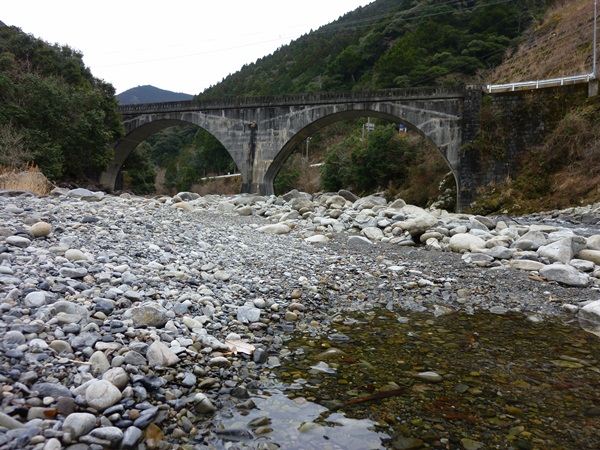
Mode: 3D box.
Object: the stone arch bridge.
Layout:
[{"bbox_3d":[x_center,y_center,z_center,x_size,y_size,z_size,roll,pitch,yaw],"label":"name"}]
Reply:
[{"bbox_3d":[-4.293,-8.007,50.240,46.753,12.484,4.045,2,1,16],"label":"stone arch bridge"}]

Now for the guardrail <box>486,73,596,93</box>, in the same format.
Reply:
[{"bbox_3d":[22.327,-13.137,40.494,8.900,0.750,0.240,1,1,25],"label":"guardrail"}]

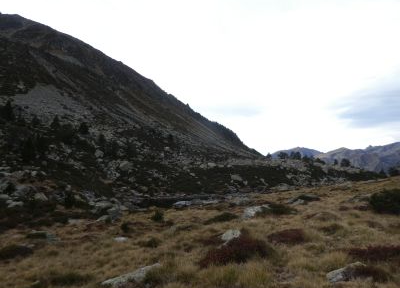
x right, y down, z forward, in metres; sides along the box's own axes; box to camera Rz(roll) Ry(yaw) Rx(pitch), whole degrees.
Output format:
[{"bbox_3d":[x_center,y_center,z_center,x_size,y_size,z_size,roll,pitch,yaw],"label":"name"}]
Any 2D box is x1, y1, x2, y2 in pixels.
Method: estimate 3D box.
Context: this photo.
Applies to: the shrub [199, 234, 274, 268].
[{"bbox_3d":[0.680,1.970,5.200,1.350,0.470,1.000,0,-3,0],"label":"shrub"}]

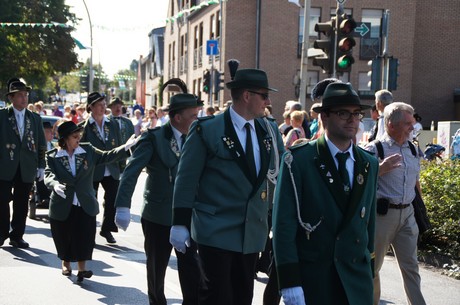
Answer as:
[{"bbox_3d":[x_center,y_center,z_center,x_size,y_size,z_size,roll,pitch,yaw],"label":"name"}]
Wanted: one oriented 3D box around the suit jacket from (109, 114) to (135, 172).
[{"bbox_3d":[-1.515,-0.116,13.000,0.500,0.740,0.320,1,3,-12],"label":"suit jacket"}]

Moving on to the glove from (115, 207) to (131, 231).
[{"bbox_3d":[-0.798,0.486,7.100,0.115,0.185,0.090,1,2,-9],"label":"glove"}]

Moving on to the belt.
[{"bbox_3d":[1.067,0.355,6.400,0.260,0.045,0.350,4,4,41],"label":"belt"}]

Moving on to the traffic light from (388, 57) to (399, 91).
[{"bbox_3d":[4.114,-1.974,24.000,0.280,0.820,0.360,3,3,24],"label":"traffic light"}]

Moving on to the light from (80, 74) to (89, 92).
[{"bbox_3d":[-6.450,-3.065,42.500,0.300,0.840,0.360,1,2,-6],"label":"light"}]

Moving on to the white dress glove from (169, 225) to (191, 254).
[{"bbox_3d":[-0.300,0.514,5.680,0.120,0.190,0.090,1,2,-11],"label":"white dress glove"}]

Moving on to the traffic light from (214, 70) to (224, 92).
[{"bbox_3d":[-0.390,-2.616,35.500,0.360,0.840,0.280,1,3,-24],"label":"traffic light"}]

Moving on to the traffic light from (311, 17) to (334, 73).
[{"bbox_3d":[1.486,-1.684,15.200,0.360,0.890,0.280,1,3,-10],"label":"traffic light"}]

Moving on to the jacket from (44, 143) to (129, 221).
[{"bbox_3d":[-1.410,0.285,9.400,0.800,0.740,0.420,1,3,-13],"label":"jacket"}]

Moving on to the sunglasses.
[{"bbox_3d":[0.168,-0.341,5.740,0.150,0.045,0.145,11,2,21],"label":"sunglasses"}]

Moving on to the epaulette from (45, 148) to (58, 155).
[{"bbox_3d":[-1.754,-0.010,9.400,0.130,0.030,0.060,-15,4,-14],"label":"epaulette"}]

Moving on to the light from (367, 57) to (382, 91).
[{"bbox_3d":[3.821,-2.089,25.300,0.280,0.880,0.340,0,4,-30],"label":"light"}]

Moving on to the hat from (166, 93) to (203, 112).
[{"bbox_3d":[-0.336,-0.369,7.150,0.310,0.135,0.275,-5,3,28],"label":"hat"}]

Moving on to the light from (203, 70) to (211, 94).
[{"bbox_3d":[-0.860,-2.561,35.000,0.280,0.880,0.340,4,4,37],"label":"light"}]

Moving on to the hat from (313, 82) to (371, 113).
[{"bbox_3d":[0.536,-0.263,4.600,0.275,0.135,0.310,-5,2,-30],"label":"hat"}]

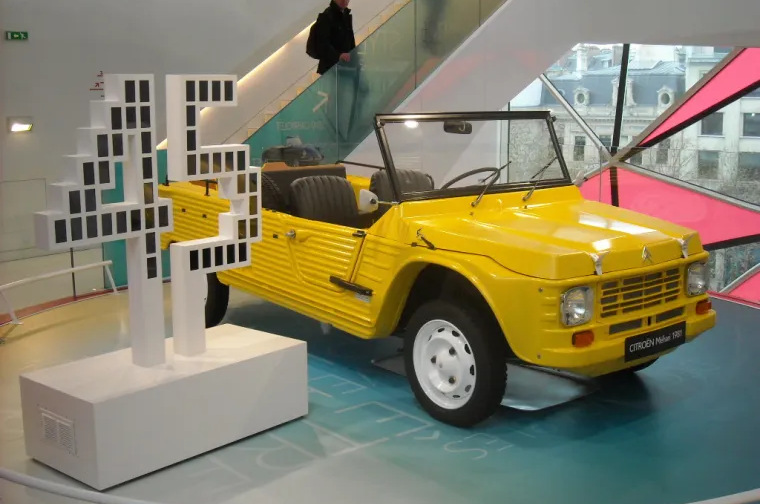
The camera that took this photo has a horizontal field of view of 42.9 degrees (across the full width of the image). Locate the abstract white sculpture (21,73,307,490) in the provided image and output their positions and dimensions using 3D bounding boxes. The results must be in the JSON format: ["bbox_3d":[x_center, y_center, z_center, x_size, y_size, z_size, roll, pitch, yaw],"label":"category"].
[{"bbox_3d":[-0.941,0.036,4.249,0.563,1.606,1.145,8,13,40],"label":"abstract white sculpture"}]

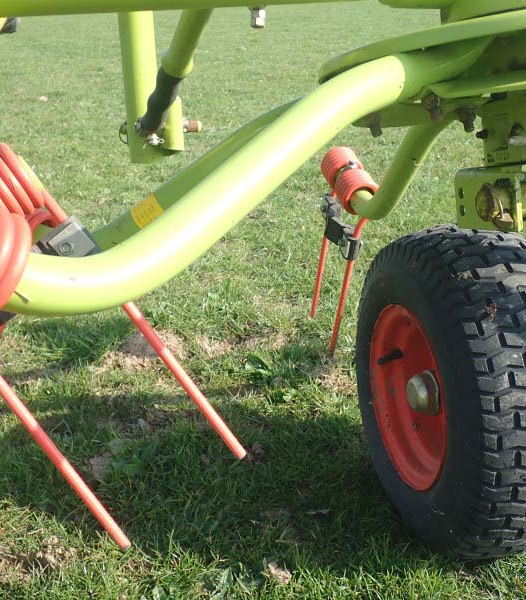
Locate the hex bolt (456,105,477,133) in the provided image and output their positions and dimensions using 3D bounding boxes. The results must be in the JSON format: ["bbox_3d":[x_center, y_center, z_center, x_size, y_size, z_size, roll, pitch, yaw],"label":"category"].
[{"bbox_3d":[0.239,-0.212,1.030,0.023,0.030,0.023,-9,-6,0],"label":"hex bolt"}]

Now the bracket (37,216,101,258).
[{"bbox_3d":[-0.161,-0.046,0.730,0.036,0.037,0.027,-39,15,-8],"label":"bracket"}]

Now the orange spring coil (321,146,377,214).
[{"bbox_3d":[0.145,-0.200,1.470,0.062,0.062,0.136,-7,37,-12],"label":"orange spring coil"}]

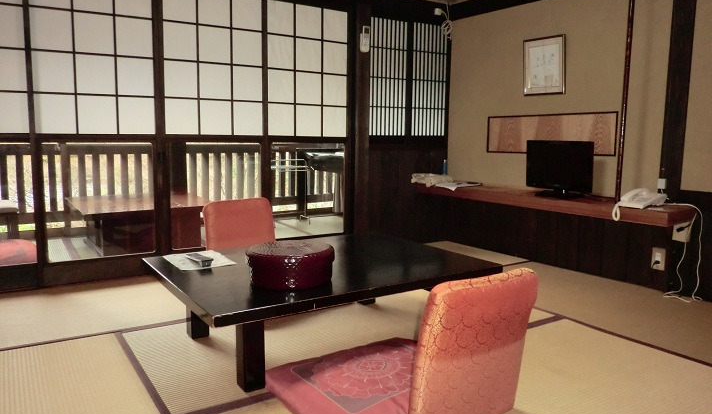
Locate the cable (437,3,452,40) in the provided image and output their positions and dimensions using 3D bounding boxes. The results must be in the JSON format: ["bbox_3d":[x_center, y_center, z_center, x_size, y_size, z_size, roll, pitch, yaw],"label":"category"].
[{"bbox_3d":[0.710,-1.461,4.186,0.162,0.278,0.058,-4,9,-33],"label":"cable"}]

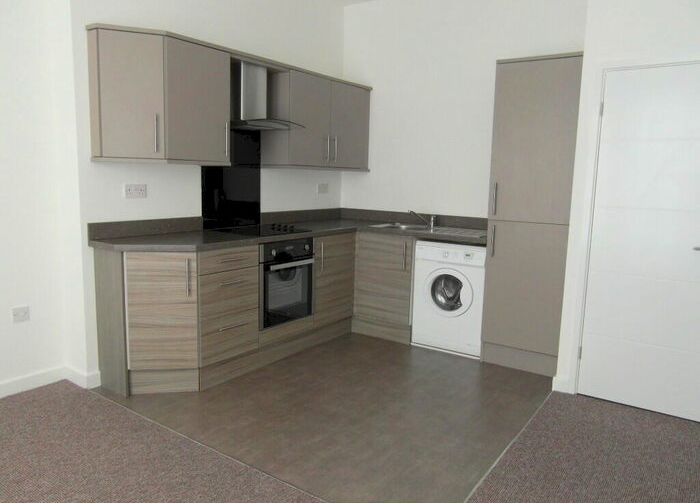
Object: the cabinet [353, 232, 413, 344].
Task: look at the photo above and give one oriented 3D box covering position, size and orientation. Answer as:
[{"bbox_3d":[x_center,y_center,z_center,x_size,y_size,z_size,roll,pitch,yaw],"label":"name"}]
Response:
[{"bbox_3d":[0.439,0.271,4.309,0.575,0.886,0.598,7,10,35],"label":"cabinet"}]

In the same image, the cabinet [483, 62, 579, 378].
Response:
[{"bbox_3d":[1.399,-0.246,3.541,0.585,2.165,0.597,7,10,35],"label":"cabinet"}]

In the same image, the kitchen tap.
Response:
[{"bbox_3d":[0.623,-0.280,4.250,0.250,0.145,0.050,4,9,21],"label":"kitchen tap"}]

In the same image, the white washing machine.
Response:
[{"bbox_3d":[0.909,0.342,3.968,0.586,0.862,0.570,7,10,35],"label":"white washing machine"}]

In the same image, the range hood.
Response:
[{"bbox_3d":[-0.704,-1.122,3.579,0.500,0.450,0.587,7,10,35],"label":"range hood"}]

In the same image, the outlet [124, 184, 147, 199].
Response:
[{"bbox_3d":[-1.388,-0.391,3.168,0.012,0.086,0.146,7,10,35],"label":"outlet"}]

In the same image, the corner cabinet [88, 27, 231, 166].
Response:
[{"bbox_3d":[-1.174,-0.952,3.093,0.335,0.774,0.775,7,10,35],"label":"corner cabinet"}]

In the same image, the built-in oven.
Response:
[{"bbox_3d":[-0.660,0.199,3.703,0.570,0.606,0.585,7,10,35],"label":"built-in oven"}]

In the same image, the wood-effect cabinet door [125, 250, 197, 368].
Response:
[{"bbox_3d":[-1.114,0.365,2.890,0.401,0.720,0.022,-1,8,-12],"label":"wood-effect cabinet door"}]

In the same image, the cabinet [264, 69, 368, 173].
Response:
[{"bbox_3d":[-0.272,-1.112,4.333,0.330,0.767,1.122,7,10,35],"label":"cabinet"}]

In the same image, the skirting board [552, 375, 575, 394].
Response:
[{"bbox_3d":[1.373,0.859,3.115,0.125,0.100,0.025,7,10,35],"label":"skirting board"}]

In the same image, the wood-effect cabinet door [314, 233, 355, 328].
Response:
[{"bbox_3d":[-0.135,0.224,4.007,0.024,0.729,0.535,7,10,36],"label":"wood-effect cabinet door"}]

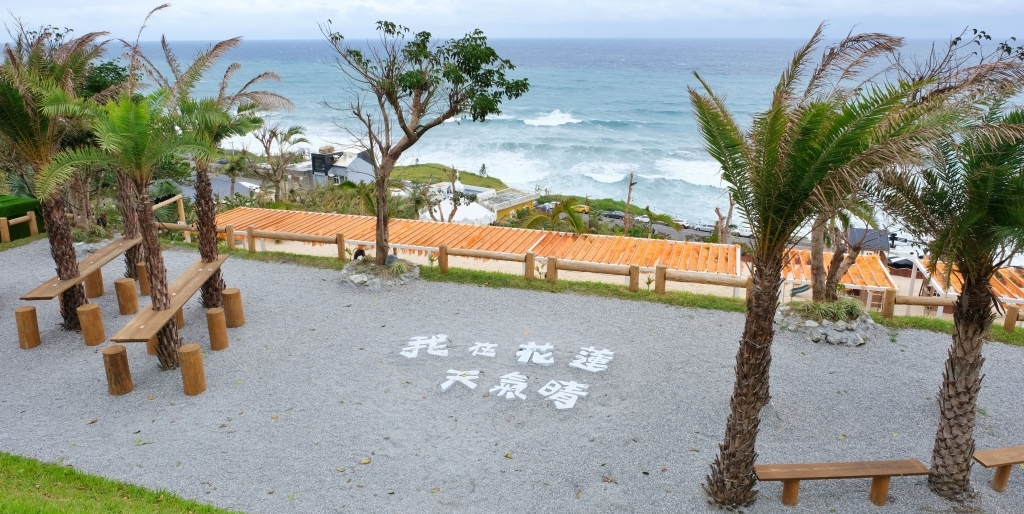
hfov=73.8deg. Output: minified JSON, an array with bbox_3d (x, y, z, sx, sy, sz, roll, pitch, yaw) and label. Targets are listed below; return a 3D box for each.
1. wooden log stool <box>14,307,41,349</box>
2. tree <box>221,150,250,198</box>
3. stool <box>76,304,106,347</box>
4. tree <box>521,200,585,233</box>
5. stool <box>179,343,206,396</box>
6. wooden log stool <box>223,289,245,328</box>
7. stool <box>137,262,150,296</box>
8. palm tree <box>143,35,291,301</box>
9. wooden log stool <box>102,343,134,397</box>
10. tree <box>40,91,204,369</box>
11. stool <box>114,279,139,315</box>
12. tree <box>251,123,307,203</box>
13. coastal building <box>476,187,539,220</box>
[{"bbox_3d":[-5.768,0.847,8.094,0.210,0.460,0.210,0,18,0],"label":"wooden log stool"},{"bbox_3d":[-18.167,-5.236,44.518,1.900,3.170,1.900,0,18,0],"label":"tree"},{"bbox_3d":[-5.026,0.822,8.172,0.230,0.460,0.230,0,18,0],"label":"stool"},{"bbox_3d":[1.885,-0.814,32.309,2.800,4.000,2.600,0,18,0],"label":"tree"},{"bbox_3d":[-3.294,1.179,7.031,0.210,0.475,0.210,0,18,0],"label":"stool"},{"bbox_3d":[-3.894,0.720,9.563,0.260,0.500,0.260,0,18,0],"label":"wooden log stool"},{"bbox_3d":[-5.216,0.319,9.764,0.210,0.450,0.210,0,18,0],"label":"stool"},{"bbox_3d":[-4.120,-1.144,9.902,1.950,3.930,1.900,0,18,0],"label":"palm tree"},{"bbox_3d":[-4.285,1.237,7.414,0.260,0.495,0.260,0,18,0],"label":"wooden log stool"},{"bbox_3d":[-3.957,-0.160,7.238,1.650,2.900,1.650,0,18,0],"label":"tree"},{"bbox_3d":[-5.737,0.588,10.177,0.280,0.495,0.280,0,18,0],"label":"stool"},{"bbox_3d":[-14.371,-5.617,41.277,3.400,4.750,3.000,0,18,0],"label":"tree"},{"bbox_3d":[-1.200,-10.891,142.861,9.500,4.200,14.300,12,22,34],"label":"coastal building"}]

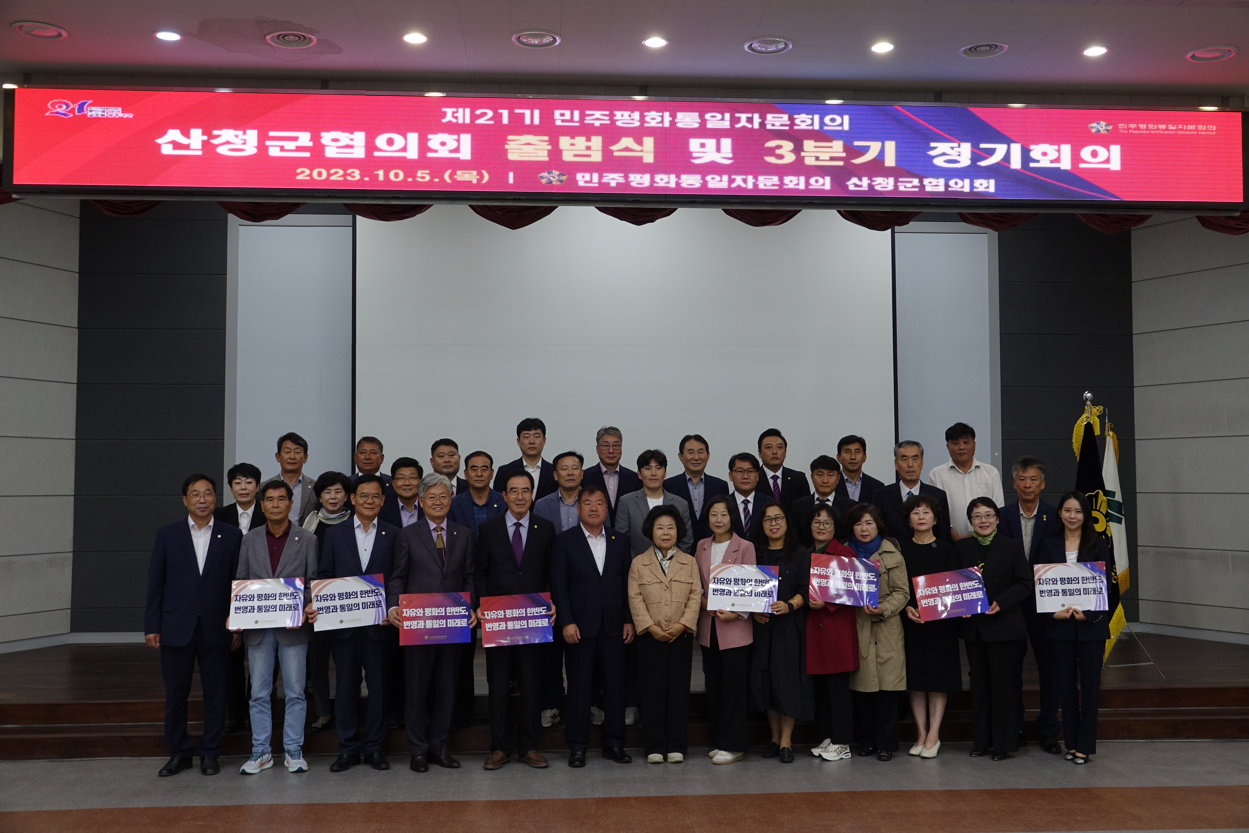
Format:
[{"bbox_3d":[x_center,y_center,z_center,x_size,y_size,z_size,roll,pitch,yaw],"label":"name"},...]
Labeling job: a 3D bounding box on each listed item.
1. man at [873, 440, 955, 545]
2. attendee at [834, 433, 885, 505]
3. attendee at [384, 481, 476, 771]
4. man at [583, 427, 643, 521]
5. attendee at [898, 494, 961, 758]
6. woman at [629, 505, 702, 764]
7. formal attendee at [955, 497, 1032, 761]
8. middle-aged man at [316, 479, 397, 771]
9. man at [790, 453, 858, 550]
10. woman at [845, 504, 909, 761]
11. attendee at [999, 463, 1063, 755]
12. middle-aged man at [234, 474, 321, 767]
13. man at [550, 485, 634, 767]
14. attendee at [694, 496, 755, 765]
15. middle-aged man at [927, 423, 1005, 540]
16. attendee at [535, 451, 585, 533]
[{"bbox_3d":[1.885,1.062,8.192,0.520,1.804,0.330,-1,-3,9],"label":"man"},{"bbox_3d":[1.550,0.990,8.530,0.510,1.724,0.330,0,-3,6],"label":"attendee"},{"bbox_3d":[-1.135,1.202,7.360,0.530,1.728,0.400,0,-3,-10],"label":"attendee"},{"bbox_3d":[-0.082,0.958,8.440,0.520,1.782,0.330,0,-3,-2],"label":"man"},{"bbox_3d":[1.908,1.285,7.743,0.420,1.598,0.350,-1,-3,10],"label":"attendee"},{"bbox_3d":[0.255,1.310,7.624,0.450,1.538,0.320,0,-3,-2],"label":"woman"},{"bbox_3d":[2.245,1.283,7.610,0.480,1.584,0.360,-1,-3,16],"label":"formal attendee"},{"bbox_3d":[-1.593,1.208,7.413,0.510,1.723,0.380,0,-3,-6],"label":"middle-aged man"},{"bbox_3d":[1.295,1.107,8.103,0.480,1.707,0.320,0,-3,6],"label":"man"},{"bbox_3d":[1.557,1.315,7.739,0.470,1.551,0.370,-1,-3,17],"label":"woman"},{"bbox_3d":[2.590,1.175,7.958,0.510,1.852,0.330,-1,-3,10],"label":"attendee"},{"bbox_3d":[-2.073,1.230,7.444,0.500,1.701,0.380,0,-3,-11],"label":"middle-aged man"},{"bbox_3d":[-0.188,1.253,7.620,0.500,1.669,0.340,0,-3,-6],"label":"man"},{"bbox_3d":[0.604,1.277,7.530,0.410,1.592,0.360,-1,-3,13],"label":"attendee"},{"bbox_3d":[2.358,0.944,8.557,0.540,1.796,0.310,0,-3,5],"label":"middle-aged man"},{"bbox_3d":[-0.348,1.089,8.021,0.490,1.739,0.320,0,-3,-3],"label":"attendee"}]

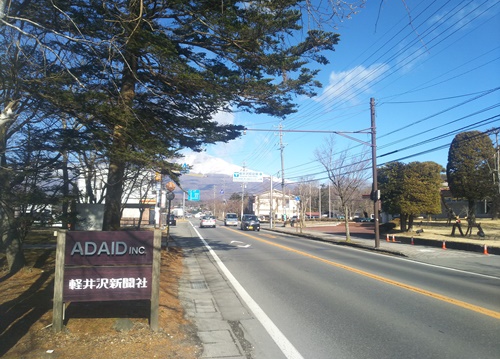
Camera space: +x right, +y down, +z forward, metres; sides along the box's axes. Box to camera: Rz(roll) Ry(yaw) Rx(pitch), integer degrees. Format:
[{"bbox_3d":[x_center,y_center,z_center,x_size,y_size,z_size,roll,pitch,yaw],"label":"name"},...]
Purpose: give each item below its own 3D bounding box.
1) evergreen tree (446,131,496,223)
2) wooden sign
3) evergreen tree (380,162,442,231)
[{"bbox_3d":[19.596,-0.112,33.145,3.950,8.400,3.950,1,-5,-10],"label":"evergreen tree"},{"bbox_3d":[-1.949,1.350,5.099,1.340,1.330,0.130,1,-5,-6],"label":"wooden sign"},{"bbox_3d":[11.719,1.210,27.503,4.500,5.150,4.100,1,-5,-10],"label":"evergreen tree"}]

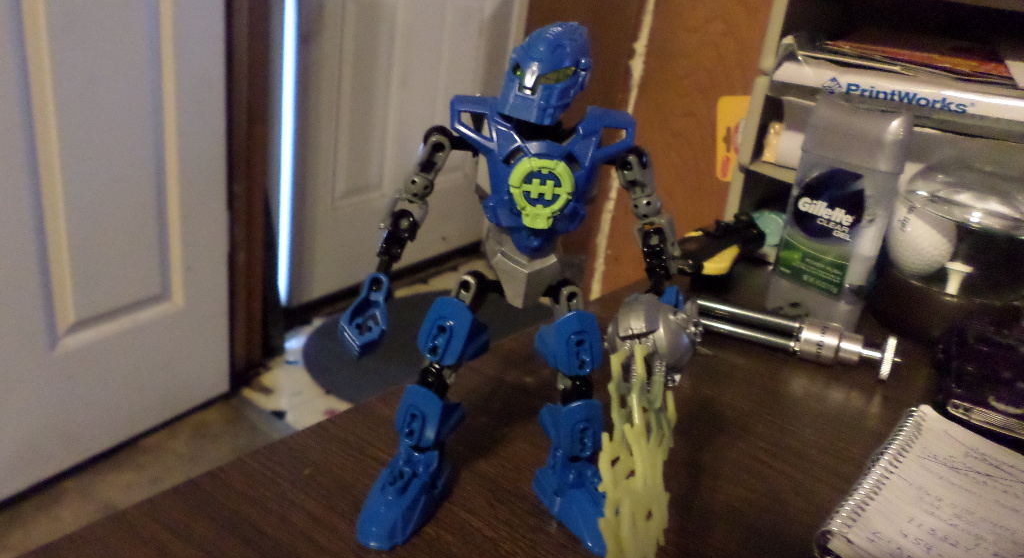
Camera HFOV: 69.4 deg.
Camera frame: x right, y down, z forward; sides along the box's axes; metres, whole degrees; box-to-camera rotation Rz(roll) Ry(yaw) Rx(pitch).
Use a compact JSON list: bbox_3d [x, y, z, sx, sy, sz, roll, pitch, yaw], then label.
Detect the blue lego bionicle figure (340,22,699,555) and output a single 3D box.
[{"bbox_3d":[0.002,0.007,0.248,0.117,0.178,0.066,5,22,-7],"label":"blue lego bionicle figure"}]

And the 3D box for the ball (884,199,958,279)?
[{"bbox_3d":[0.271,-0.026,0.490,0.043,0.043,0.043,8,22,0],"label":"ball"}]

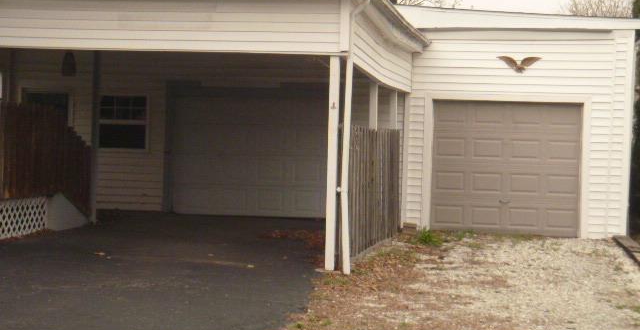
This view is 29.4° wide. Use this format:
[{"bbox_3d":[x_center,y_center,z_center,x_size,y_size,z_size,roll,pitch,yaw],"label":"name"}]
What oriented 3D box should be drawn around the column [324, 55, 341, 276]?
[{"bbox_3d":[0.152,-0.015,13.873,0.096,2.420,0.096,2,1,10],"label":"column"}]

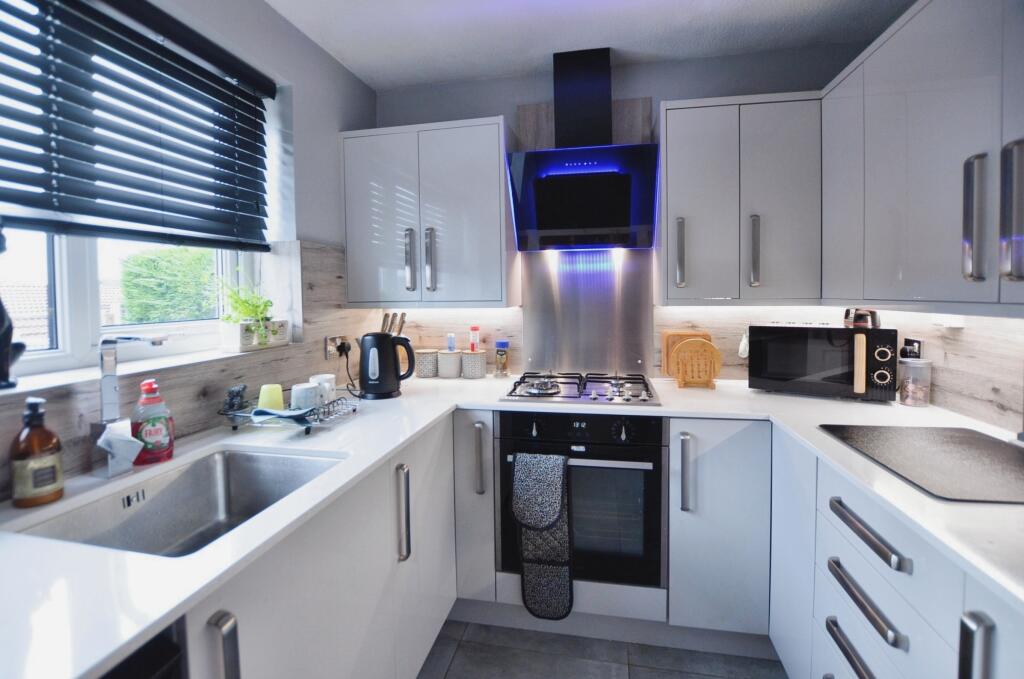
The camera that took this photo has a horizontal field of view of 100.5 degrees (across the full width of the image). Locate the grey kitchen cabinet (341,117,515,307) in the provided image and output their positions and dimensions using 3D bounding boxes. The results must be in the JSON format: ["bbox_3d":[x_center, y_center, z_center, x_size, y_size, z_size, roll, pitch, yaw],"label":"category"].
[{"bbox_3d":[-0.361,-0.534,1.971,0.745,0.770,0.326,1,5,11],"label":"grey kitchen cabinet"}]

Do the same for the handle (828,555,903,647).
[{"bbox_3d":[0.703,0.521,0.854,0.030,0.022,0.223,1,5,11],"label":"handle"}]

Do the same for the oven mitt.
[{"bbox_3d":[0.108,0.675,1.462,0.205,0.577,0.070,1,5,11],"label":"oven mitt"}]

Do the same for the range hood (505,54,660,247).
[{"bbox_3d":[0.304,-0.791,1.821,0.597,0.790,0.311,1,5,11],"label":"range hood"}]

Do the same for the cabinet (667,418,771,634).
[{"bbox_3d":[0.733,0.591,1.666,0.305,0.715,0.560,1,5,11],"label":"cabinet"}]

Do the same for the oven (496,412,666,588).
[{"bbox_3d":[0.282,0.531,1.726,0.597,0.597,0.570,1,5,11],"label":"oven"}]

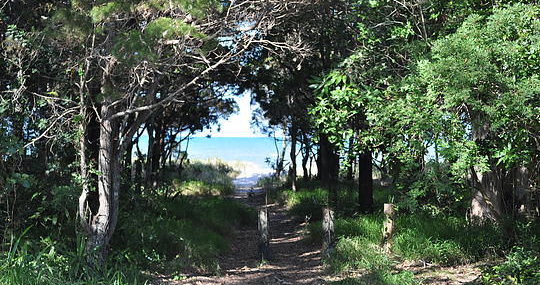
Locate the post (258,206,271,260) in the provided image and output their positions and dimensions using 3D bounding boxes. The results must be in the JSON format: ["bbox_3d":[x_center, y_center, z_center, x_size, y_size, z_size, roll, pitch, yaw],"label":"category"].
[{"bbox_3d":[-0.075,1.235,18.300,0.142,0.733,0.142,0,0,0],"label":"post"}]

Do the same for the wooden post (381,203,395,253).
[{"bbox_3d":[1.655,1.215,19.000,0.148,0.697,0.148,0,0,0],"label":"wooden post"}]

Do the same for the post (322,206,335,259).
[{"bbox_3d":[0.802,1.245,18.500,0.151,0.693,0.151,0,0,0],"label":"post"}]

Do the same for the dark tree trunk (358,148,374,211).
[{"bbox_3d":[2.003,0.804,28.000,0.291,1.318,0.291,0,0,0],"label":"dark tree trunk"}]

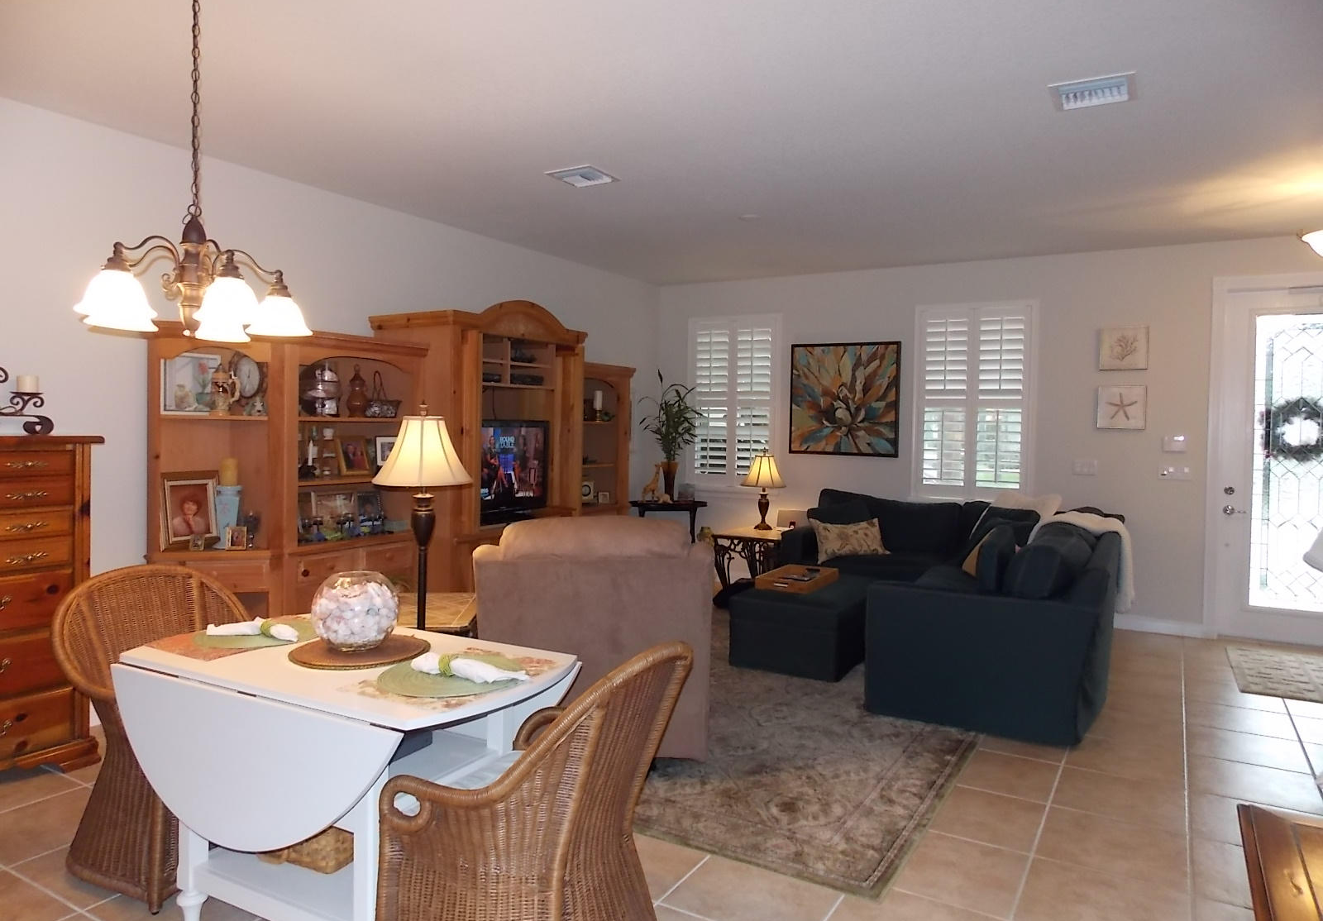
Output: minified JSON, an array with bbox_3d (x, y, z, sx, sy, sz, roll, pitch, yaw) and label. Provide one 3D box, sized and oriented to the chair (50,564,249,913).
[{"bbox_3d":[-1.542,0.826,2.897,0.610,0.910,0.620,2,2,27],"label":"chair"}]

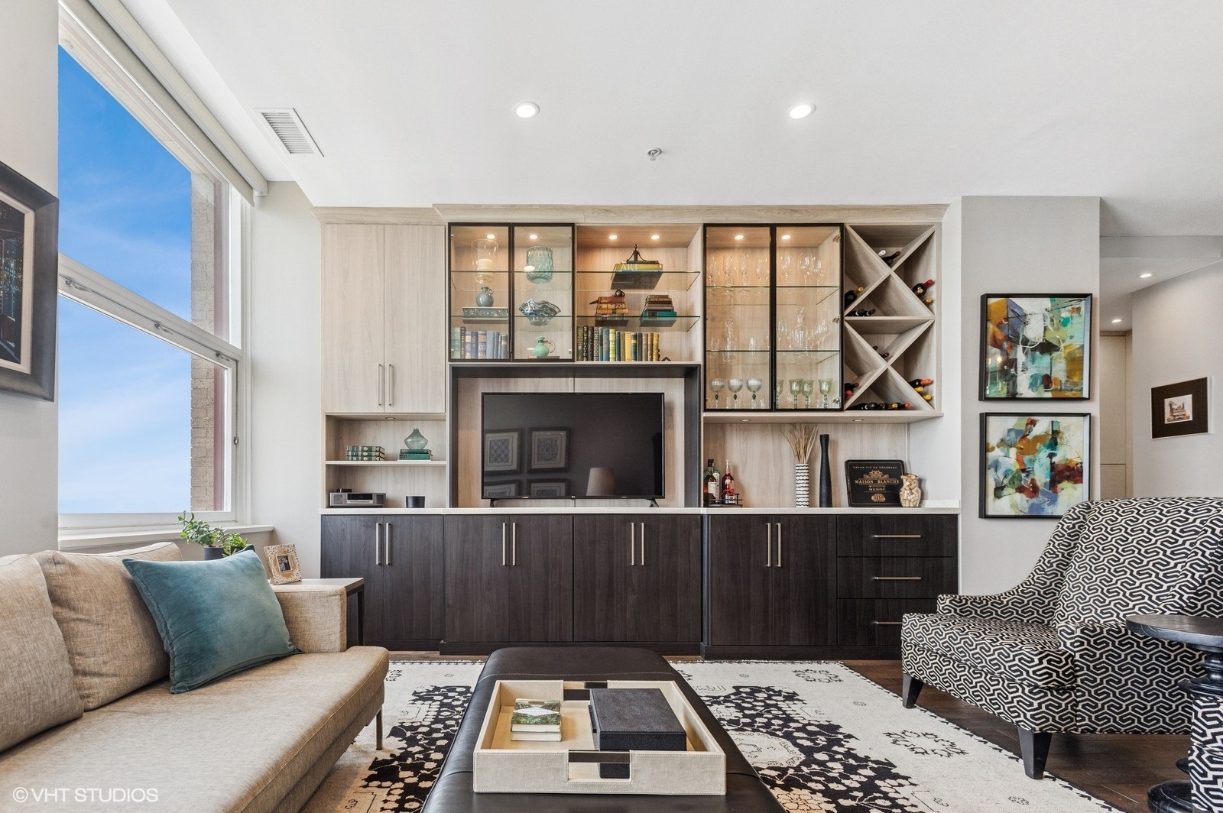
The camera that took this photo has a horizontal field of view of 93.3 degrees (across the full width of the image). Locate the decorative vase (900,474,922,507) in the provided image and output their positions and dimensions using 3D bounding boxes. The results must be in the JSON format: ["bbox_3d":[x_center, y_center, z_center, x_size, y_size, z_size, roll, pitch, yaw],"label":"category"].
[{"bbox_3d":[1.866,0.525,3.600,0.137,0.215,0.130,0,-3,-2],"label":"decorative vase"}]

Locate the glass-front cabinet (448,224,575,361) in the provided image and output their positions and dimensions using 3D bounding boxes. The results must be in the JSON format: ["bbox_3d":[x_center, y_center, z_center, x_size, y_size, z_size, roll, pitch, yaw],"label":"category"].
[{"bbox_3d":[-0.619,-0.684,3.720,0.777,0.842,0.380,0,-3,-2],"label":"glass-front cabinet"}]

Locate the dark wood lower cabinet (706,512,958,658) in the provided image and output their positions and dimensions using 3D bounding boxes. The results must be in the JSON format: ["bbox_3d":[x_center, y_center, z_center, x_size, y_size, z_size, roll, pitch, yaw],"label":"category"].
[{"bbox_3d":[1.335,1.121,3.781,1.546,0.899,0.490,0,0,0],"label":"dark wood lower cabinet"}]

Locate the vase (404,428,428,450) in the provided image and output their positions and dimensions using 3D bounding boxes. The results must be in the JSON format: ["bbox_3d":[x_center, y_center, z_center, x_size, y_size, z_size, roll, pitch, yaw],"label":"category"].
[{"bbox_3d":[-1.280,0.213,3.780,0.150,0.150,0.150,0,-3,-2],"label":"vase"}]

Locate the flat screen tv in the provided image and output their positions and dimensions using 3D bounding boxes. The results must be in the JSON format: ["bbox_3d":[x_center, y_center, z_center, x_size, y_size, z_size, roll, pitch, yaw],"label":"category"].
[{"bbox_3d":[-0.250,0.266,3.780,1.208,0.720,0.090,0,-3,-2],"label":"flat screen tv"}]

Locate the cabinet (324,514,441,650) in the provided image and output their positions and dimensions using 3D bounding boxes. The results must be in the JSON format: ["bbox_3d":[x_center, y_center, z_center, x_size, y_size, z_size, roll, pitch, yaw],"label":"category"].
[{"bbox_3d":[-1.496,1.160,3.915,0.801,0.888,0.330,0,0,0],"label":"cabinet"}]

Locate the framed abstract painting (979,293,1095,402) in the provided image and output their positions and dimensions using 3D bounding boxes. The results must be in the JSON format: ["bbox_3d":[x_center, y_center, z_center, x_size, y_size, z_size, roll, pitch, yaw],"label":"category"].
[{"bbox_3d":[2.559,-0.357,3.487,0.645,0.637,0.045,0,0,0],"label":"framed abstract painting"}]

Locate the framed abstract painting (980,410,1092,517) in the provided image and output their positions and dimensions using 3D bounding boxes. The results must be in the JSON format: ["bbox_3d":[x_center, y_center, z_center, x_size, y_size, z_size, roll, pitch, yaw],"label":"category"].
[{"bbox_3d":[2.553,0.358,3.487,0.640,0.631,0.045,0,0,0],"label":"framed abstract painting"}]

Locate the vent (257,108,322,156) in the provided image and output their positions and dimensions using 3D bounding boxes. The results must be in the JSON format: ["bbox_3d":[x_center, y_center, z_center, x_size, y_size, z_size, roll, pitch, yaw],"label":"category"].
[{"bbox_3d":[-1.630,-1.380,2.930,0.200,0.040,0.370,0,0,0],"label":"vent"}]

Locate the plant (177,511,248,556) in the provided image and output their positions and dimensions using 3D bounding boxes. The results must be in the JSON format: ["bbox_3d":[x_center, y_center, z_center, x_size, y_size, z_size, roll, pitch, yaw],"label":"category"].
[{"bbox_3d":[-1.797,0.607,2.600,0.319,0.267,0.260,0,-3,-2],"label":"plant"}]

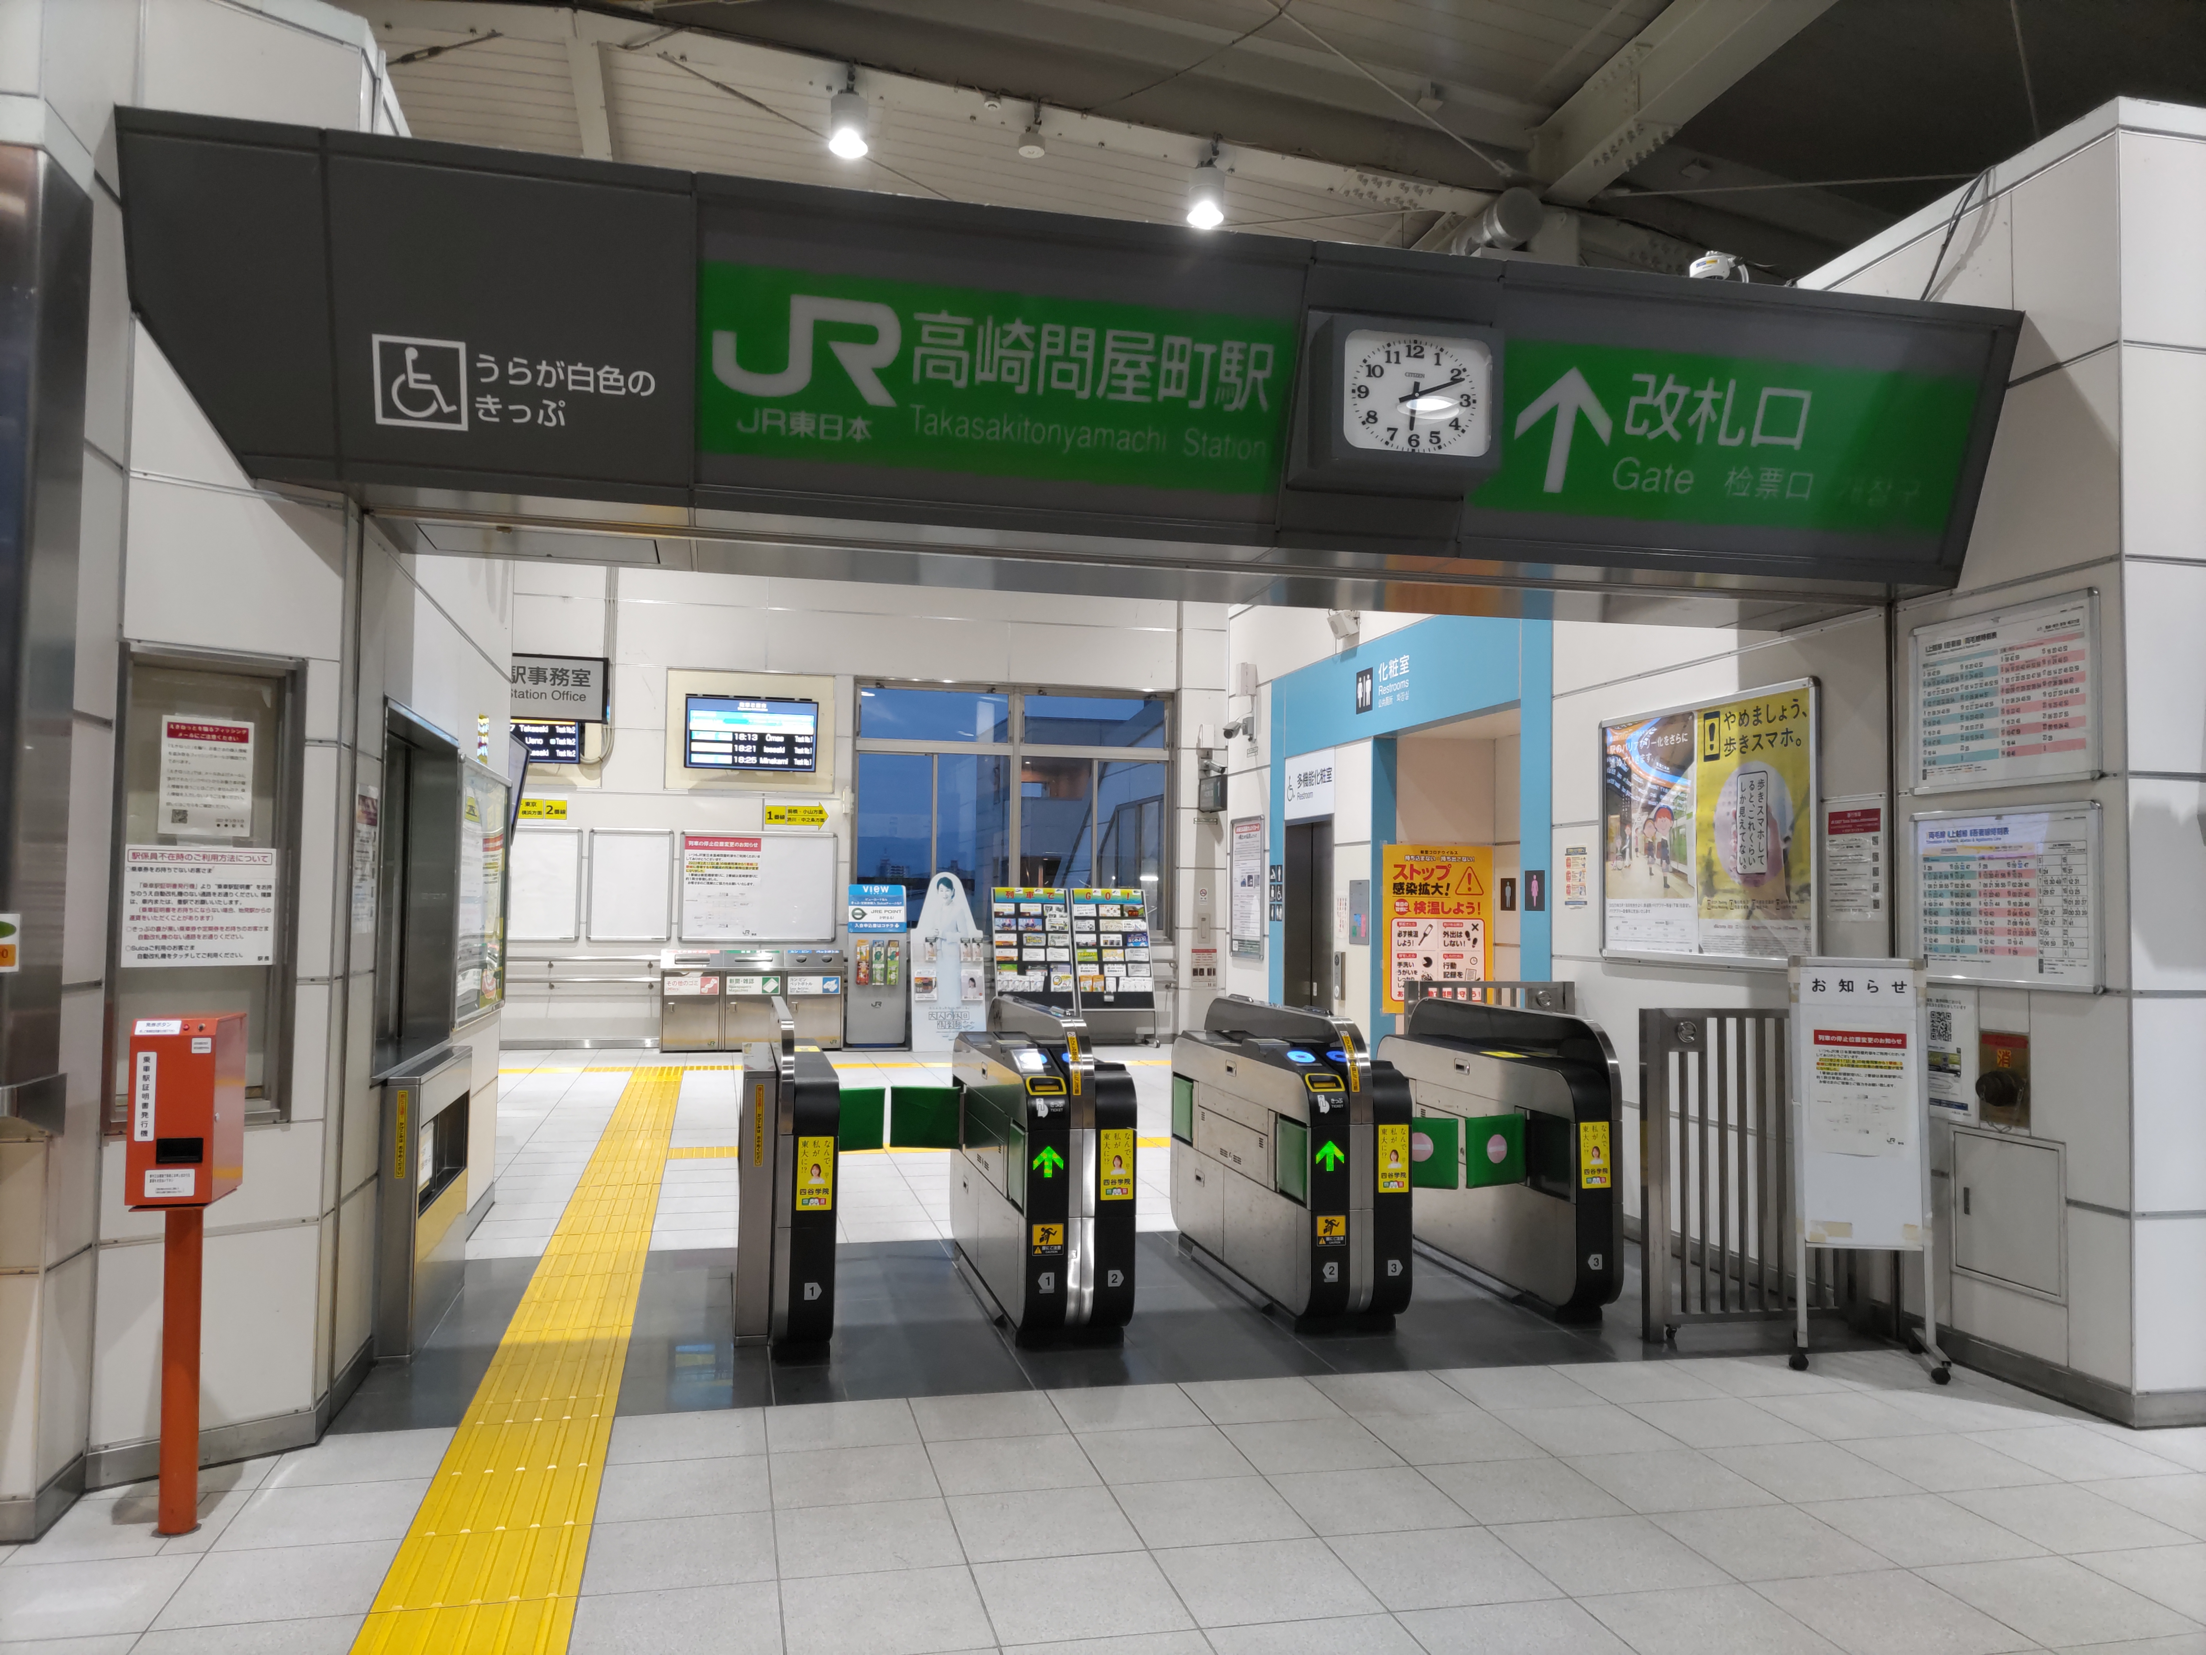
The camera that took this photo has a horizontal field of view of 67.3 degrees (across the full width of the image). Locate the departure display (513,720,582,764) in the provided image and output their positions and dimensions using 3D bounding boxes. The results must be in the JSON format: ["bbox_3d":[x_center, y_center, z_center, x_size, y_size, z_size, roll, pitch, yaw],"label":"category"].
[{"bbox_3d":[-5.411,-0.923,15.174,1.210,0.680,0.100,1,9,-13],"label":"departure display"}]

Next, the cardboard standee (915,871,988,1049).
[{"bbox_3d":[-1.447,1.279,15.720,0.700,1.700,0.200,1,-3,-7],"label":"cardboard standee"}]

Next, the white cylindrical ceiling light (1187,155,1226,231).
[{"bbox_3d":[0.669,-4.135,10.809,0.242,0.387,0.242,1,-3,0],"label":"white cylindrical ceiling light"}]

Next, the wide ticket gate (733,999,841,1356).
[{"bbox_3d":[-1.158,1.166,5.952,0.297,1.047,1.648,1,-3,-13],"label":"wide ticket gate"}]

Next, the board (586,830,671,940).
[{"bbox_3d":[-4.522,0.549,15.865,0.765,1.050,0.035,1,-3,-13],"label":"board"}]

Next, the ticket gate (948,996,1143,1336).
[{"bbox_3d":[-0.260,1.179,6.012,0.357,1.055,1.720,1,-3,-13],"label":"ticket gate"}]

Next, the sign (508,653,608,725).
[{"bbox_3d":[-3.024,-0.749,9.102,0.576,0.345,0.220,1,-3,-13],"label":"sign"}]

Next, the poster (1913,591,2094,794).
[{"bbox_3d":[2.820,-0.399,5.212,0.024,0.555,0.755,1,-3,-13],"label":"poster"}]

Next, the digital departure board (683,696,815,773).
[{"bbox_3d":[-3.385,-0.899,15.949,1.230,0.690,0.110,1,-3,-13],"label":"digital departure board"}]

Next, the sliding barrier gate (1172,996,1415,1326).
[{"bbox_3d":[0.657,1.203,6.228,0.355,1.055,1.710,1,-3,-13],"label":"sliding barrier gate"}]

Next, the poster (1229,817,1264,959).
[{"bbox_3d":[1.068,0.456,12.428,0.035,1.050,0.775,1,-3,-13],"label":"poster"}]

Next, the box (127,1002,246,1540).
[{"bbox_3d":[-2.071,0.998,3.716,0.175,1.151,0.190,1,-3,-7],"label":"box"}]

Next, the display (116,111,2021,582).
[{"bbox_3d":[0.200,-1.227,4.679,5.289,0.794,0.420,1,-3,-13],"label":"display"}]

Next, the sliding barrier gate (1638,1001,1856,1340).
[{"bbox_3d":[2.201,1.171,5.656,0.797,1.102,0.070,1,-3,-13],"label":"sliding barrier gate"}]

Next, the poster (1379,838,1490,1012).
[{"bbox_3d":[2.056,0.625,10.161,0.728,1.030,0.012,1,-3,-13],"label":"poster"}]

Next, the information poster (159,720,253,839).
[{"bbox_3d":[-2.278,-0.126,4.216,0.210,0.297,0.010,3,-4,-42],"label":"information poster"}]

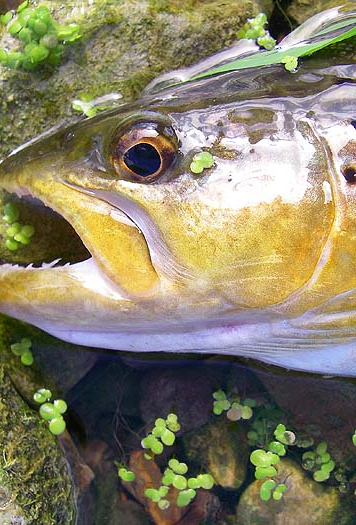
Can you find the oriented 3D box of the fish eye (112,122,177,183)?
[{"bbox_3d":[-0.010,-0.032,0.225,0.018,0.012,0.017,3,92,7],"label":"fish eye"}]

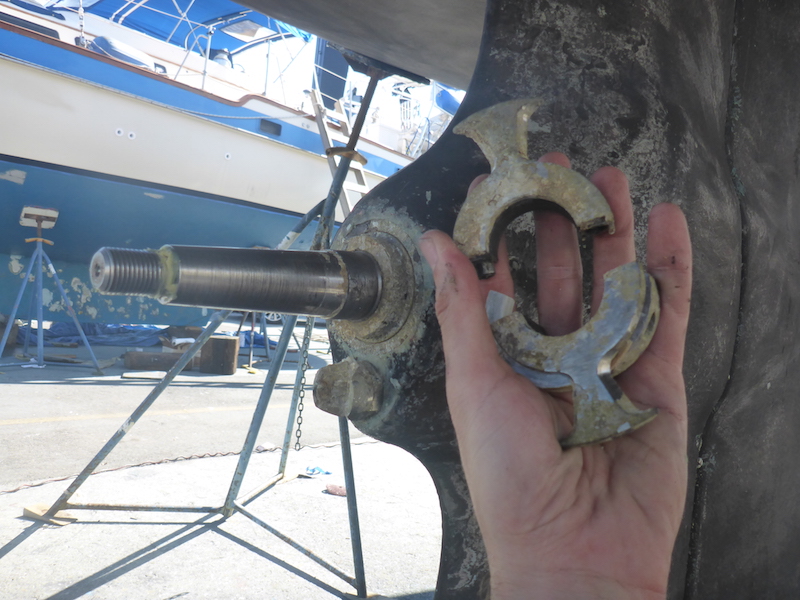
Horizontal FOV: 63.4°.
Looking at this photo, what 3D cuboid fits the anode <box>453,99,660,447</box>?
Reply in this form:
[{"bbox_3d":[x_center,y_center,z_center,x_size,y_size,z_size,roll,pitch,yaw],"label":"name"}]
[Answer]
[{"bbox_3d":[0.063,-0.013,0.264,0.068,0.135,0.034,-17,-9,24],"label":"anode"}]

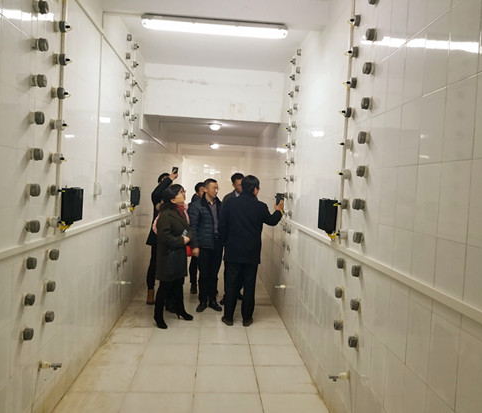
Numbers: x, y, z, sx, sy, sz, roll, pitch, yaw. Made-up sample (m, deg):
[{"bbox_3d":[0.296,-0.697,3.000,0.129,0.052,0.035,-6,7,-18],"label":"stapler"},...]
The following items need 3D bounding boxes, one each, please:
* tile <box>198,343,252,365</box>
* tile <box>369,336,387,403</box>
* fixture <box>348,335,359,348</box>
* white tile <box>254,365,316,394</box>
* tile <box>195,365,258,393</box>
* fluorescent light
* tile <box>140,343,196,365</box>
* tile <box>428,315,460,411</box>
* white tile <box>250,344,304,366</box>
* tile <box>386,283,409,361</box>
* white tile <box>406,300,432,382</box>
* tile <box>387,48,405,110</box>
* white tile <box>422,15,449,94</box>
[{"bbox_3d":[-0.157,1.419,3.952,0.506,0.010,0.499,3,3,-4],"label":"tile"},{"bbox_3d":[0.720,0.845,2.171,0.010,0.298,0.192,3,3,-4],"label":"tile"},{"bbox_3d":[0.671,0.799,2.455,0.052,0.070,0.070,3,3,-4],"label":"fixture"},{"bbox_3d":[0.378,1.472,3.496,0.495,0.010,0.505,3,2,-4],"label":"white tile"},{"bbox_3d":[-0.124,1.444,3.456,0.502,0.010,0.496,3,3,-4],"label":"tile"},{"bbox_3d":[-0.223,-1.548,3.553,1.265,0.090,0.110,3,2,-4],"label":"fluorescent light"},{"bbox_3d":[-0.660,1.397,3.916,0.502,0.010,0.499,3,3,-4],"label":"tile"},{"bbox_3d":[0.787,0.590,1.602,0.010,0.303,0.198,2,3,-4],"label":"tile"},{"bbox_3d":[0.337,1.451,4.006,0.471,0.010,0.498,2,3,-4],"label":"white tile"},{"bbox_3d":[0.759,0.572,1.991,0.010,0.303,0.198,2,3,-4],"label":"tile"},{"bbox_3d":[0.778,0.583,1.806,0.010,0.305,0.200,3,2,-4],"label":"white tile"},{"bbox_3d":[0.811,-0.657,2.150,0.010,0.305,0.200,3,2,-4],"label":"tile"},{"bbox_3d":[0.828,-0.636,1.742,0.010,0.303,0.198,2,3,-4],"label":"white tile"}]

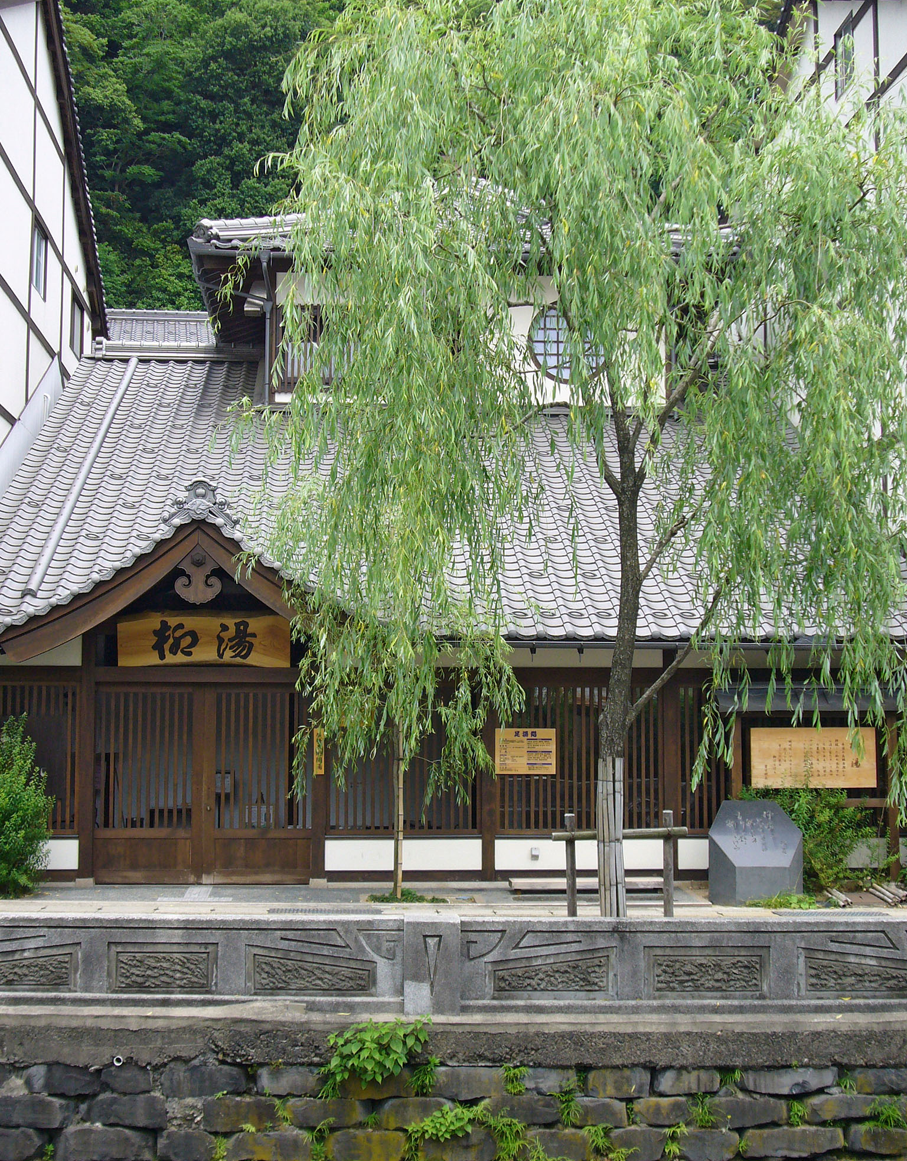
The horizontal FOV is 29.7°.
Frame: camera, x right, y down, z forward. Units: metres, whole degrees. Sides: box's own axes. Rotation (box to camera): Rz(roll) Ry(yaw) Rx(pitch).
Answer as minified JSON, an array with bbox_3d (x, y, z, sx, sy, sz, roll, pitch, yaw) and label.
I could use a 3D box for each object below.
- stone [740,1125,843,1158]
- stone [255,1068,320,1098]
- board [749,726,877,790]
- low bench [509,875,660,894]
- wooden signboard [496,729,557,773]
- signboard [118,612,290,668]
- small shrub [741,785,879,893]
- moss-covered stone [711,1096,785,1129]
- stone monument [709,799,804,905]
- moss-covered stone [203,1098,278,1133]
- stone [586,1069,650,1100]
[{"bbox_3d":[1.750,2.920,8.987,0.533,0.157,0.260,0,-5,2],"label":"stone"},{"bbox_3d":[-0.969,2.986,10.267,0.380,0.169,0.280,0,-5,5],"label":"stone"},{"bbox_3d":[3.595,1.777,17.125,1.263,0.597,0.050,0,-5,0],"label":"board"},{"bbox_3d":[1.252,2.897,16.241,1.430,0.140,0.420,1,-5,-4],"label":"low bench"},{"bbox_3d":[0.710,1.687,16.862,0.603,0.453,0.030,0,-5,0],"label":"wooden signboard"},{"bbox_3d":[-2.457,0.589,16.874,1.700,0.549,0.080,0,1,0],"label":"signboard"},{"bbox_3d":[3.419,2.468,16.411,1.270,1.000,0.950,1,-5,-4],"label":"small shrub"},{"bbox_3d":[1.528,2.776,9.020,0.393,0.163,0.260,0,-5,2],"label":"moss-covered stone"},{"bbox_3d":[2.721,2.449,15.405,0.850,0.890,0.670,0,-5,0],"label":"stone monument"},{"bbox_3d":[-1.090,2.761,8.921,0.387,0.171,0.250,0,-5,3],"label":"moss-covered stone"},{"bbox_3d":[0.869,2.687,9.198,0.334,0.150,0.250,0,-5,-2],"label":"stone"}]

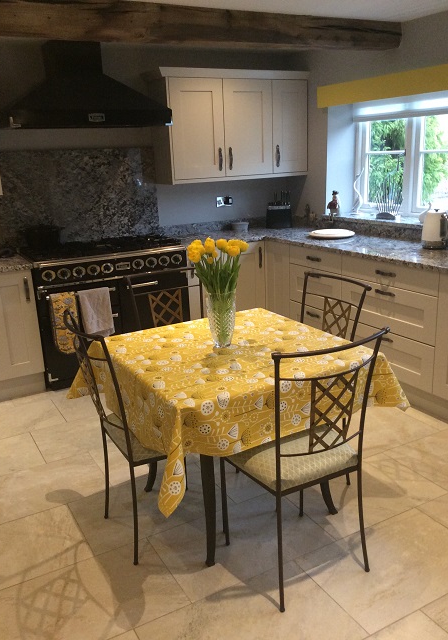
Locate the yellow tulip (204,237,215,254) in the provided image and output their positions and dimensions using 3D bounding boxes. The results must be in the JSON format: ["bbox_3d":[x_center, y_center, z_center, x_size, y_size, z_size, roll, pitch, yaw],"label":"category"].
[{"bbox_3d":[-0.056,-0.297,2.370,0.048,0.070,0.048,-2,16,1],"label":"yellow tulip"}]

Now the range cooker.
[{"bbox_3d":[-0.876,-0.102,4.422,1.115,0.910,0.630,-11,18,-27],"label":"range cooker"}]

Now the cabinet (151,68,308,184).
[{"bbox_3d":[0.054,-1.545,4.746,1.295,0.815,0.400,-11,18,-27],"label":"cabinet"}]

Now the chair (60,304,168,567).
[{"bbox_3d":[-0.320,0.426,2.388,0.528,0.958,0.453,-11,18,-27],"label":"chair"}]

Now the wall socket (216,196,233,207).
[{"bbox_3d":[0.009,-1.005,5.029,0.148,0.086,0.025,-11,18,-27],"label":"wall socket"}]

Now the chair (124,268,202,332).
[{"bbox_3d":[-0.190,0.253,2.979,0.453,0.958,0.526,-11,18,-27],"label":"chair"}]

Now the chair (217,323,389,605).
[{"bbox_3d":[0.269,0.477,2.135,0.460,0.950,0.535,-11,18,-27],"label":"chair"}]

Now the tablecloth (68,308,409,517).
[{"bbox_3d":[0.018,0.274,2.526,1.150,0.337,1.070,-11,18,-27],"label":"tablecloth"}]

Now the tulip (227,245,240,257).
[{"bbox_3d":[0.039,-0.275,2.345,0.048,0.052,0.048,-2,16,1],"label":"tulip"}]

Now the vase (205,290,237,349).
[{"bbox_3d":[-0.014,-0.005,2.445,0.120,0.232,0.120,-2,16,1],"label":"vase"}]

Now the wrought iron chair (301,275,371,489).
[{"bbox_3d":[0.341,0.301,2.732,0.535,0.958,0.453,-11,18,-27],"label":"wrought iron chair"}]

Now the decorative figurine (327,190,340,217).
[{"bbox_3d":[0.871,-0.940,4.745,0.090,0.210,0.090,-16,21,-41],"label":"decorative figurine"}]

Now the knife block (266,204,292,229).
[{"bbox_3d":[0.465,-0.866,4.899,0.200,0.200,0.115,1,16,10],"label":"knife block"}]

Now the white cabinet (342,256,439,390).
[{"bbox_3d":[1.235,-0.049,3.779,0.585,0.720,0.808,-11,18,-27],"label":"white cabinet"}]

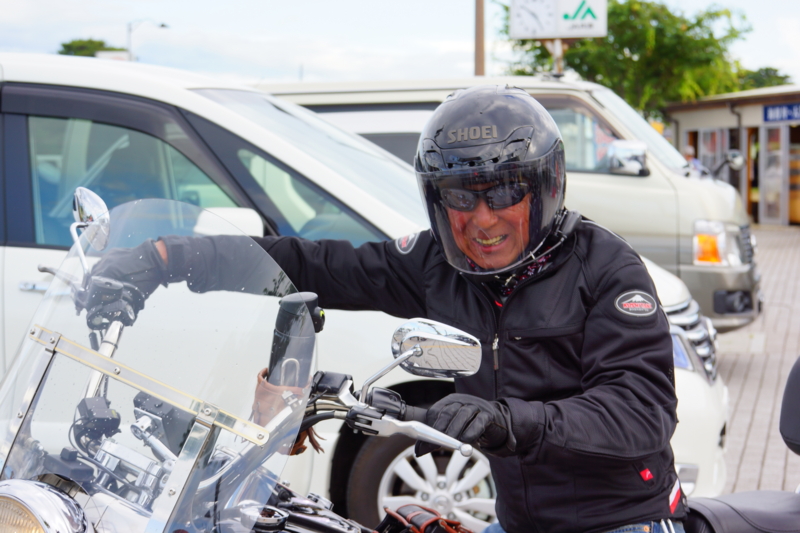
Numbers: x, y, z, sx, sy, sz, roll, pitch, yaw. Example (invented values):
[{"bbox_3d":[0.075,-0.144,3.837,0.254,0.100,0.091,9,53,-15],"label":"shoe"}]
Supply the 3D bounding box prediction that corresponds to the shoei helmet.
[{"bbox_3d":[0.143,-0.139,2.450,0.255,0.280,0.330,-6,7,15],"label":"shoei helmet"}]

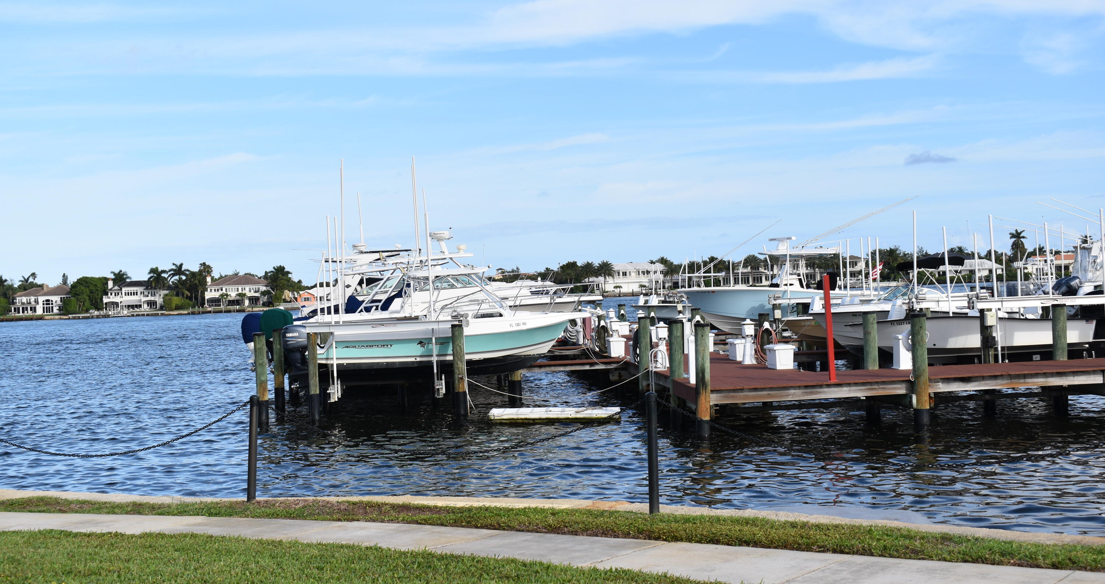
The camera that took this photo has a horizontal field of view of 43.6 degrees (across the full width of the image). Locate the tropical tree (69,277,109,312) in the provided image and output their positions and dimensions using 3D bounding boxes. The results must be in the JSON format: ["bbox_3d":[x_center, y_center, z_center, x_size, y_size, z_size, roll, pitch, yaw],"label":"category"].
[{"bbox_3d":[-134.804,0.628,402.000,11.560,10.300,11.560,-2,0,0],"label":"tropical tree"}]

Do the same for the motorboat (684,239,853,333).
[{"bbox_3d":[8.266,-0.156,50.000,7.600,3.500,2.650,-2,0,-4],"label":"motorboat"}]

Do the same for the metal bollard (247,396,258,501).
[{"bbox_3d":[-2.915,1.526,13.450,0.085,1.035,0.085,1,0,0],"label":"metal bollard"}]

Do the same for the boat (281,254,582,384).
[{"bbox_3d":[-3.003,0.880,35.200,7.750,3.150,2.600,-2,0,-4],"label":"boat"}]

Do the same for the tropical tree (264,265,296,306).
[{"bbox_3d":[-82.955,-1.838,420.000,9.710,13.120,9.710,-2,0,0],"label":"tropical tree"}]

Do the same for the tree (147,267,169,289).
[{"bbox_3d":[-116.542,-1.148,408.000,6.380,12.500,6.380,-2,0,0],"label":"tree"}]

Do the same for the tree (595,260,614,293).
[{"bbox_3d":[16.185,-4.684,428.000,6.420,10.430,6.420,-2,0,0],"label":"tree"}]

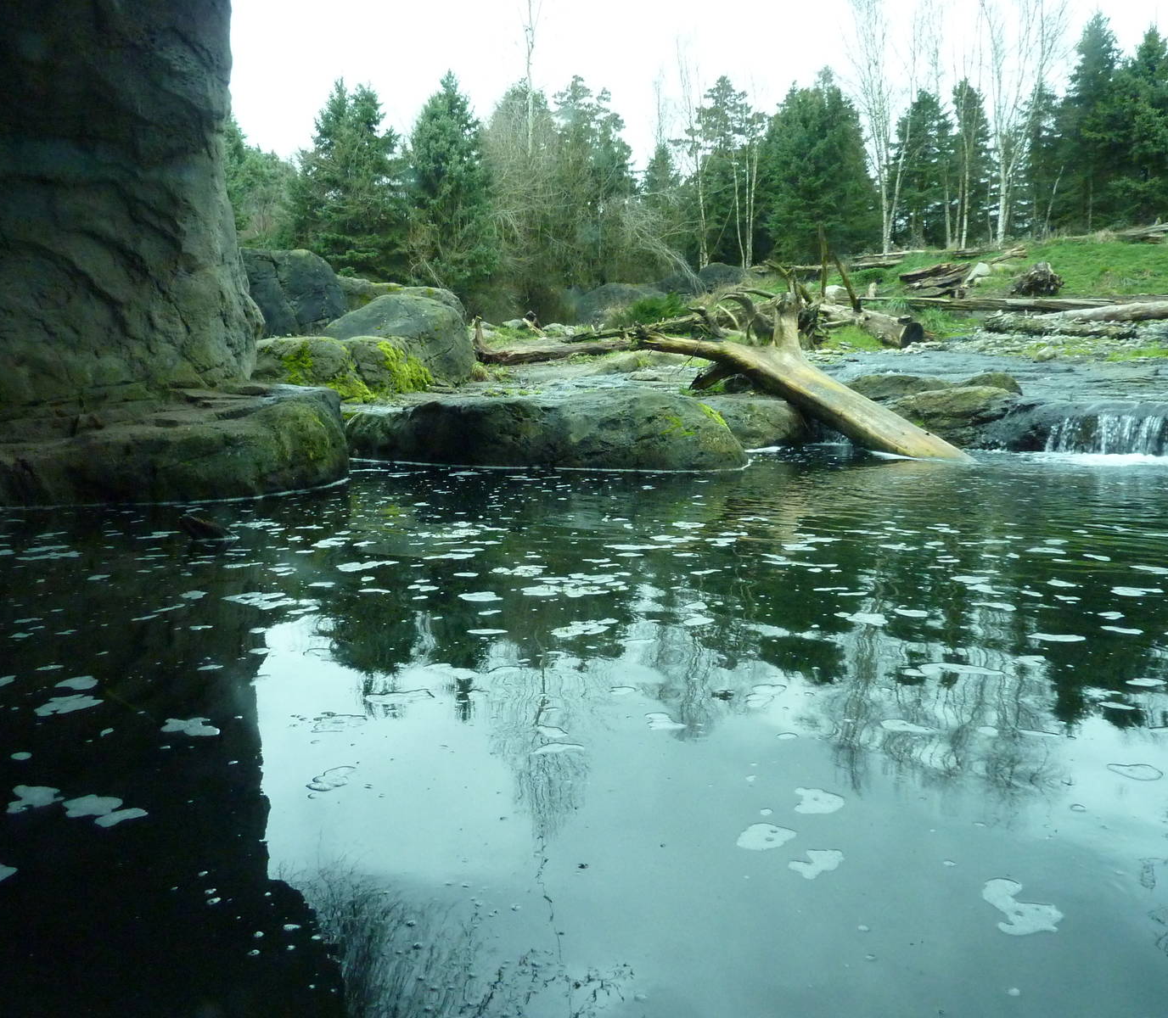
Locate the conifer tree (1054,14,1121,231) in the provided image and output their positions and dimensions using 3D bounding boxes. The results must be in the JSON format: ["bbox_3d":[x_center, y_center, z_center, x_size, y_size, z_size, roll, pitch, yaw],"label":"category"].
[{"bbox_3d":[18.109,-13.784,35.448,2.500,7.500,2.500,-1,8,0],"label":"conifer tree"}]

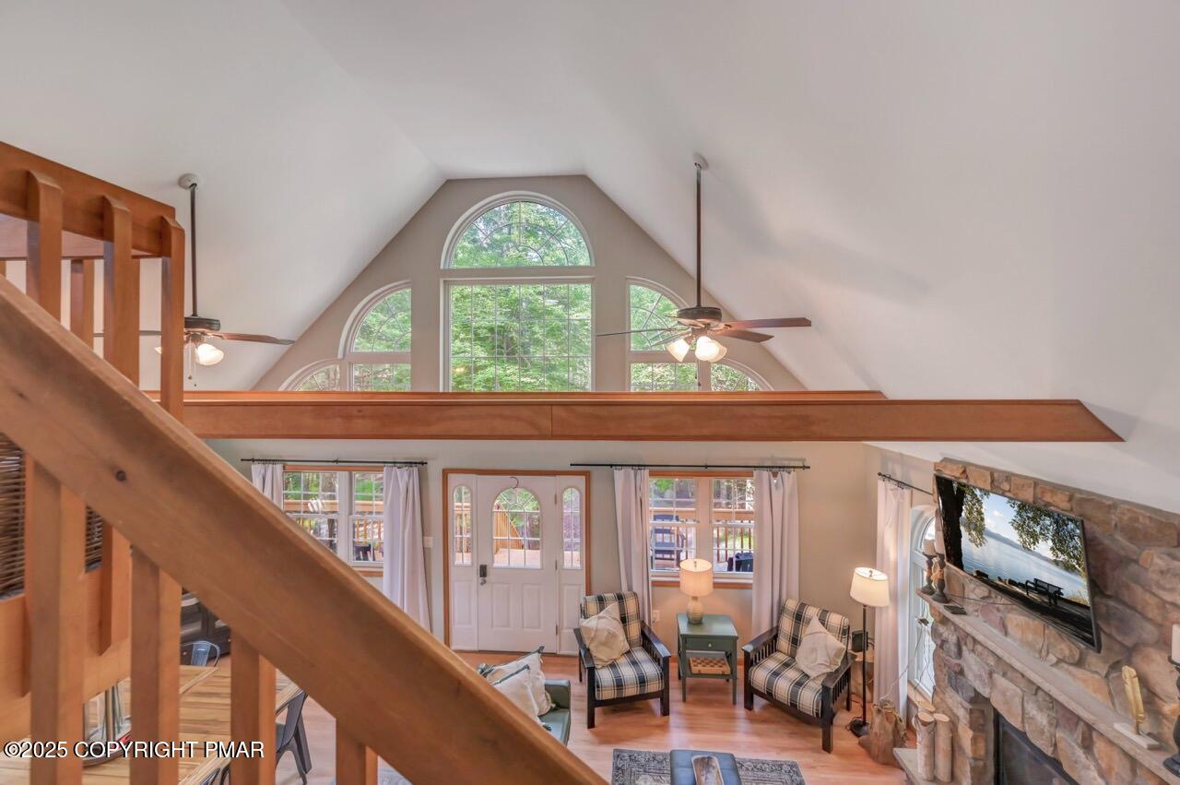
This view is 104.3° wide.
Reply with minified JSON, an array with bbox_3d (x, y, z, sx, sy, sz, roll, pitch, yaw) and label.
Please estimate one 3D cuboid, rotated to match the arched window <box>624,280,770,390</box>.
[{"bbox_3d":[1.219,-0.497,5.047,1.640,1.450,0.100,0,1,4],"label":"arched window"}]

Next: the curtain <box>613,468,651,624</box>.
[{"bbox_3d":[0.470,1.903,5.088,0.438,2.130,0.130,0,0,5],"label":"curtain"}]

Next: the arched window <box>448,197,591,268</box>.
[{"bbox_3d":[-0.789,-1.796,5.160,1.640,0.790,0.100,0,1,4],"label":"arched window"}]

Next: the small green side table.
[{"bbox_3d":[1.156,2.654,4.569,0.540,0.670,0.400,0,1,4],"label":"small green side table"}]

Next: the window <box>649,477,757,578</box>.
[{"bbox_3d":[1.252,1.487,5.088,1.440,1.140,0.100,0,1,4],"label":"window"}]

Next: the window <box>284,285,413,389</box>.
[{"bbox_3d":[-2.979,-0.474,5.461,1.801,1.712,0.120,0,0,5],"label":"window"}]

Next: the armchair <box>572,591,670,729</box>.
[{"bbox_3d":[0.294,2.599,4.596,0.790,0.850,0.860,0,0,-10],"label":"armchair"}]

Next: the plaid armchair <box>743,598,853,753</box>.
[{"bbox_3d":[2.036,2.600,4.398,0.790,0.850,0.860,0,1,44],"label":"plaid armchair"}]

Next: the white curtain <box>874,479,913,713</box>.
[{"bbox_3d":[2.765,1.878,4.200,0.130,2.080,0.500,0,0,6],"label":"white curtain"}]

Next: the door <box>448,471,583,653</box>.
[{"bbox_3d":[-0.832,1.960,5.236,1.590,2.040,0.100,0,1,4],"label":"door"}]

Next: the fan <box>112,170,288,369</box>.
[{"bbox_3d":[-2.781,-0.861,3.220,1.340,1.347,1.340,0,0,5],"label":"fan"}]

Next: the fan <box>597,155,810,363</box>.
[{"bbox_3d":[0.695,-0.834,2.891,1.320,1.280,1.320,0,1,4],"label":"fan"}]

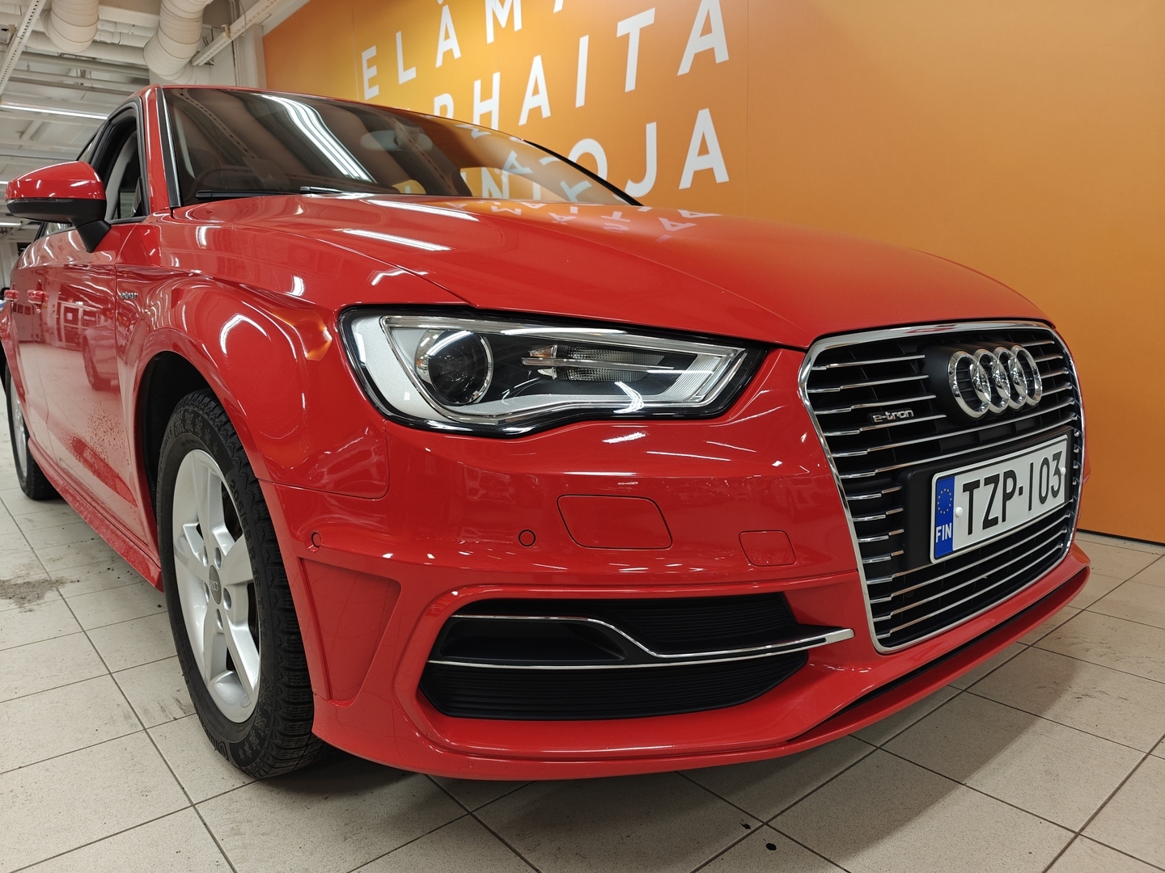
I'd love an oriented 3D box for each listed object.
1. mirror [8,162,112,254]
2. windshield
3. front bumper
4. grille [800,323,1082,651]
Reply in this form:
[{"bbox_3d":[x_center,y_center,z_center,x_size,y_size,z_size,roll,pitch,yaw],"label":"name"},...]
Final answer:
[{"bbox_3d":[-1.141,-0.502,1.702,0.210,0.205,0.170,-8,11,-40],"label":"mirror"},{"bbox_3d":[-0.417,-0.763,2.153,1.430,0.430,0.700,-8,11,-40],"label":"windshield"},{"bbox_3d":[0.444,0.088,1.322,1.770,0.530,0.600,-8,11,-40],"label":"front bumper"},{"bbox_3d":[0.583,0.041,1.157,0.810,0.420,0.130,-8,11,-40],"label":"grille"}]

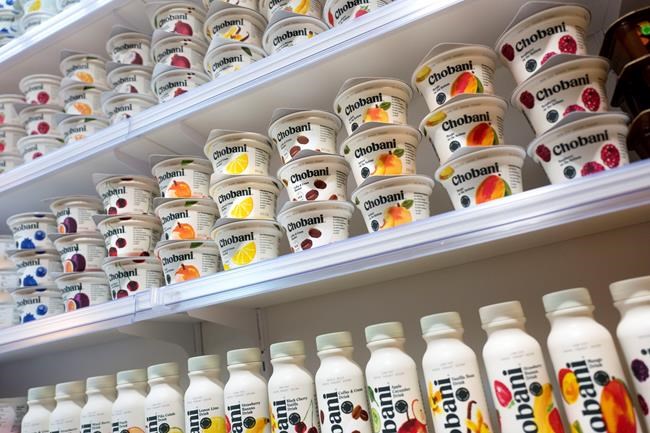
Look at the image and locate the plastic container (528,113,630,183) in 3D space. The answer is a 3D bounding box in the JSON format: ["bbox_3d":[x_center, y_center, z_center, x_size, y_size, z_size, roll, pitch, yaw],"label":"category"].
[{"bbox_3d":[0.256,-0.051,0.496,0.096,0.063,0.096,-17,-18,26],"label":"plastic container"}]

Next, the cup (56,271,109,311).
[{"bbox_3d":[-0.354,0.123,0.756,0.096,0.058,0.100,-18,-21,27],"label":"cup"}]

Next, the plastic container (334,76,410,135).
[{"bbox_3d":[0.062,-0.111,0.599,0.097,0.058,0.097,-8,-16,-2],"label":"plastic container"}]

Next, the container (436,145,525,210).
[{"bbox_3d":[0.171,-0.026,0.535,0.096,0.063,0.096,-17,-18,27],"label":"container"}]

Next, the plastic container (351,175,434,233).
[{"bbox_3d":[0.079,0.000,0.561,0.096,0.058,0.100,-7,-19,-2],"label":"plastic container"}]

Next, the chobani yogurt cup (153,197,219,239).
[{"bbox_3d":[-0.191,0.020,0.707,0.097,0.058,0.097,-8,-16,-2],"label":"chobani yogurt cup"}]

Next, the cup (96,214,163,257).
[{"bbox_3d":[-0.278,0.043,0.730,0.096,0.058,0.100,-7,-19,-2],"label":"cup"}]

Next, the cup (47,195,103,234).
[{"bbox_3d":[-0.375,0.014,0.786,0.096,0.058,0.100,-7,-19,-2],"label":"cup"}]

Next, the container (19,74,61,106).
[{"bbox_3d":[-0.526,-0.220,0.963,0.096,0.063,0.096,-8,-16,-2],"label":"container"}]

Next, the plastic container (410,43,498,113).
[{"bbox_3d":[0.152,-0.140,0.569,0.096,0.063,0.096,-17,-18,26],"label":"plastic container"}]

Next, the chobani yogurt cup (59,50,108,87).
[{"bbox_3d":[-0.429,-0.247,0.923,0.096,0.063,0.096,-8,-16,-2],"label":"chobani yogurt cup"}]

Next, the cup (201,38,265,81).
[{"bbox_3d":[-0.130,-0.214,0.762,0.096,0.063,0.096,-8,-16,-2],"label":"cup"}]

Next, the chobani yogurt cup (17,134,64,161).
[{"bbox_3d":[-0.481,-0.092,0.875,0.096,0.058,0.100,-7,-19,-2],"label":"chobani yogurt cup"}]

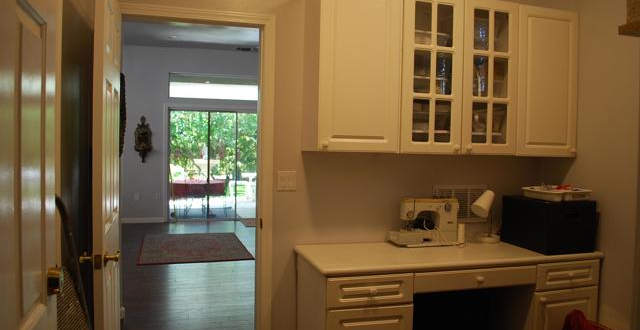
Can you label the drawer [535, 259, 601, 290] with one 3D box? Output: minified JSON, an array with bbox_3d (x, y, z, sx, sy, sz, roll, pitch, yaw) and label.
[{"bbox_3d":[1.388,0.634,2.941,0.457,0.154,0.380,0,2,-18],"label":"drawer"}]

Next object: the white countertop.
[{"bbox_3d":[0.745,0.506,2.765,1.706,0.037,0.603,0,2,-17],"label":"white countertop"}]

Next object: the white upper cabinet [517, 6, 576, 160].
[{"bbox_3d":[1.397,-0.506,2.947,0.470,0.909,0.027,0,2,-17],"label":"white upper cabinet"}]

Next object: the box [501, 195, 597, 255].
[{"bbox_3d":[1.420,0.366,3.026,0.385,0.295,0.430,0,2,-18],"label":"box"}]

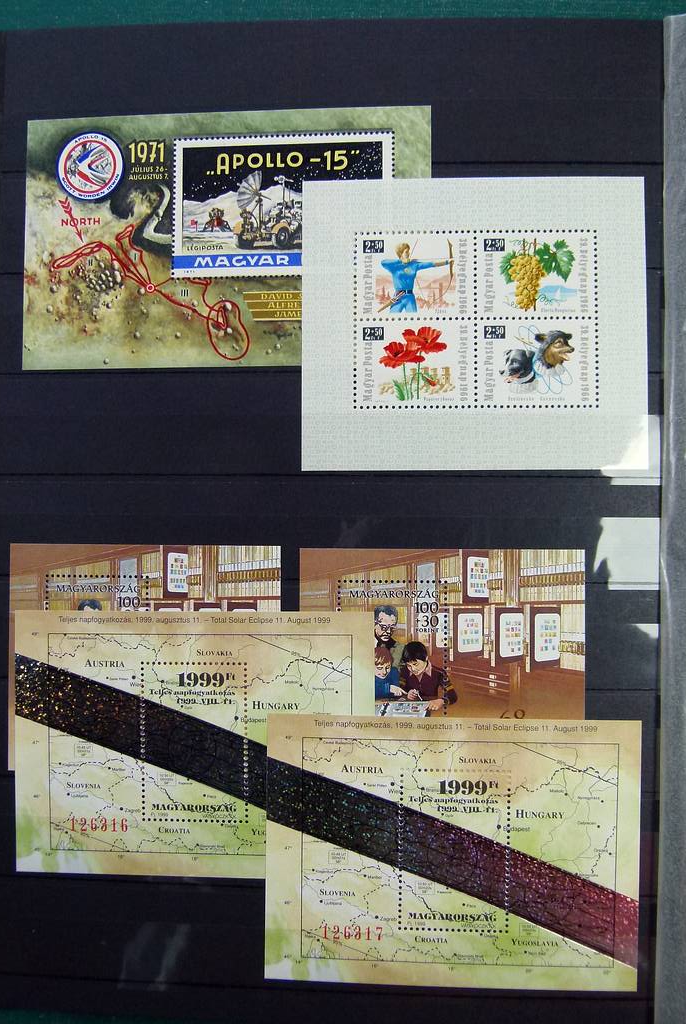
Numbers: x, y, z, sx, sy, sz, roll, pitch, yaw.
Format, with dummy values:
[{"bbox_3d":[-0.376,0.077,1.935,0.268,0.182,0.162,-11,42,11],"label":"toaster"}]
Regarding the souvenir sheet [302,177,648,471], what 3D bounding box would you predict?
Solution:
[{"bbox_3d":[0.037,-0.054,0.302,0.097,0.001,0.083,0,89,4],"label":"souvenir sheet"}]

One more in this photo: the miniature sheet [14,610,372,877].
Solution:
[{"bbox_3d":[-0.043,0.067,0.305,0.105,0.001,0.076,0,89,4],"label":"miniature sheet"}]

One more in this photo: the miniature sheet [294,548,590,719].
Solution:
[{"bbox_3d":[0.028,0.044,0.300,0.080,0.001,0.066,0,89,4],"label":"miniature sheet"}]

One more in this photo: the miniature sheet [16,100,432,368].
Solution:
[{"bbox_3d":[-0.034,-0.079,0.308,0.119,0.001,0.075,0,89,4],"label":"miniature sheet"}]

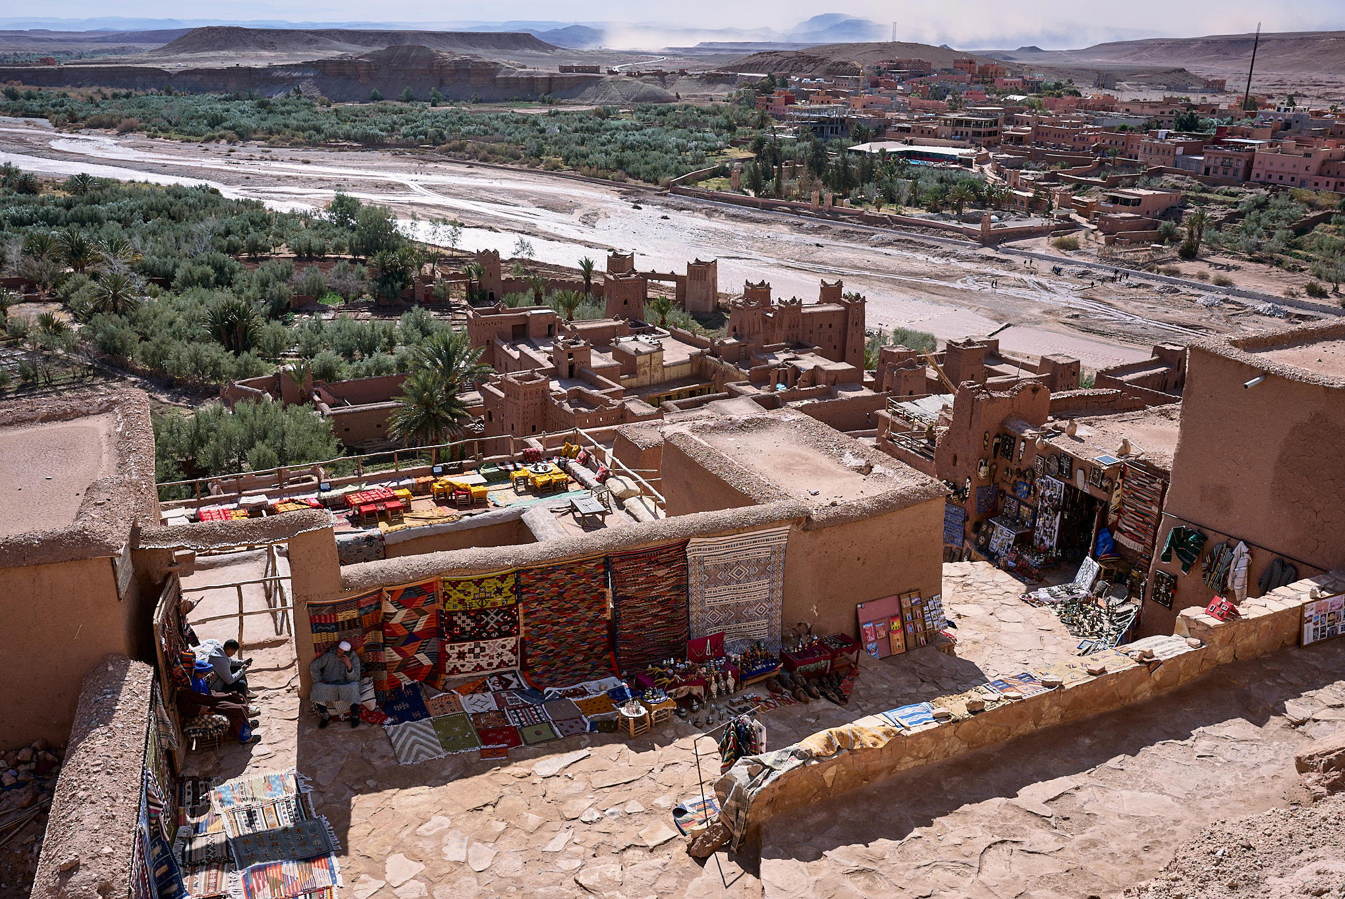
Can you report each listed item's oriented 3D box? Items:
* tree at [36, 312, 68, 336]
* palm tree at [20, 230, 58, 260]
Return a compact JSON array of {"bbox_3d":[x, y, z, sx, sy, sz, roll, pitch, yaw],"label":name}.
[{"bbox_3d":[-94.696,-18.772,176.856,4.650,4.600,4.650,0,20,0],"label":"tree"},{"bbox_3d":[-127.073,-40.110,232.699,7.180,7.610,7.180,0,20,0],"label":"palm tree"}]

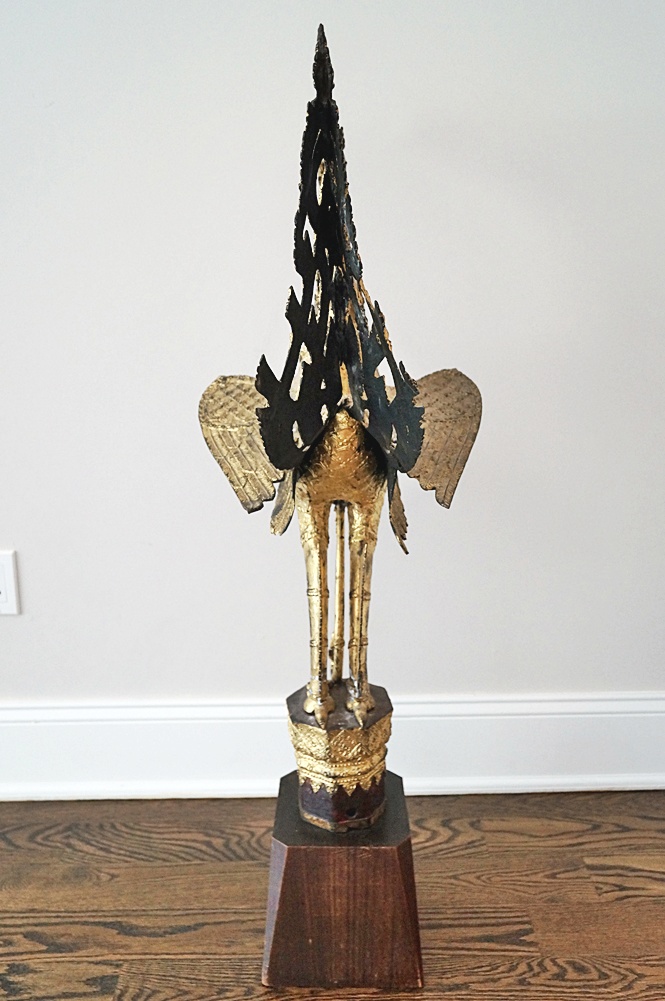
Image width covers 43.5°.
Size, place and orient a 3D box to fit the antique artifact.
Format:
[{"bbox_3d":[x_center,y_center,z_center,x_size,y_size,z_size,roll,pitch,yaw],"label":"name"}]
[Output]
[{"bbox_3d":[0.014,0.040,1.106,0.360,1.163,0.370,-3,13,-8],"label":"antique artifact"}]

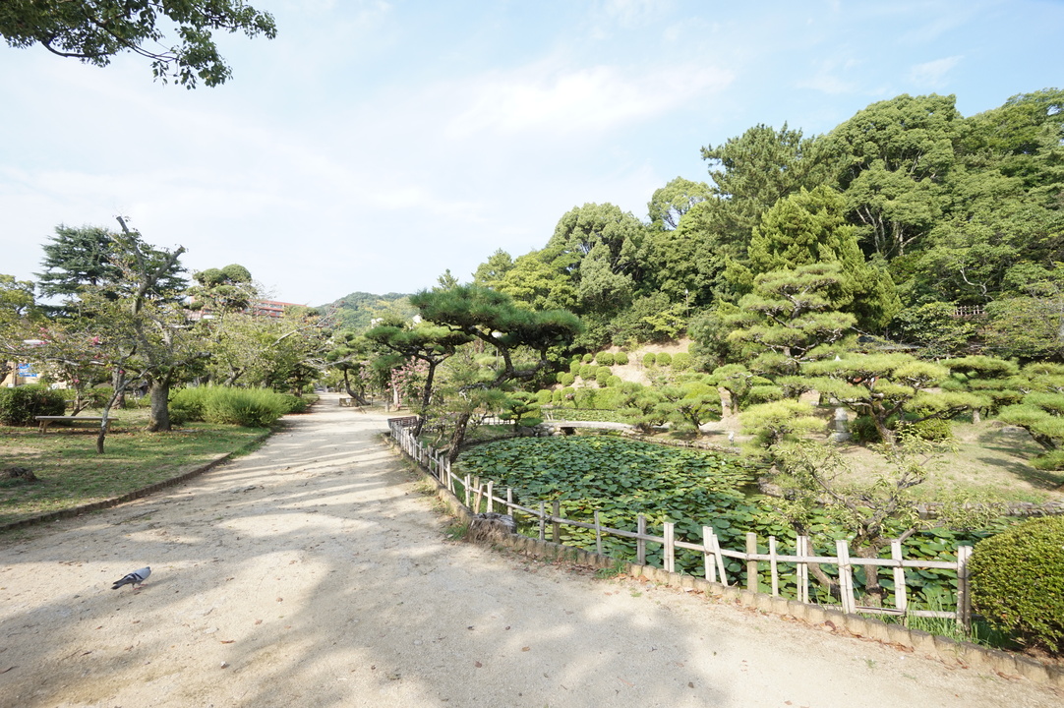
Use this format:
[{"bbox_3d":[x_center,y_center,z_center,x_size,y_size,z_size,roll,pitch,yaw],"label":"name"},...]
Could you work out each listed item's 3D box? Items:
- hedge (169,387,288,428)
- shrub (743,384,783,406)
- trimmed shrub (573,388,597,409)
[{"bbox_3d":[-10.850,1.820,15.600,3.600,1.350,2.000,0,-4,-5],"label":"hedge"},{"bbox_3d":[10.300,1.900,19.700,1.550,1.000,1.350,-1,-4,15],"label":"shrub"},{"bbox_3d":[3.580,2.980,29.500,1.550,1.400,1.300,0,-4,5],"label":"trimmed shrub"}]

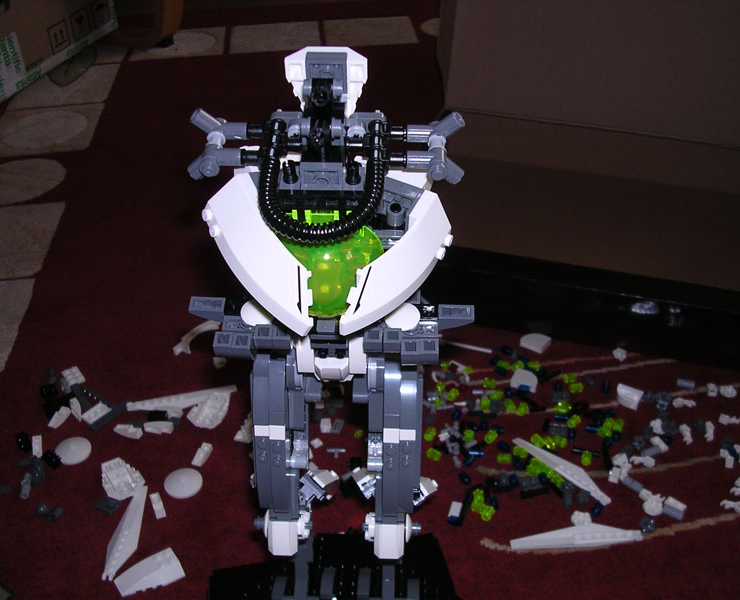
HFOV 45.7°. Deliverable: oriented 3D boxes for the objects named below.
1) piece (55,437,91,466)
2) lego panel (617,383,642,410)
[{"bbox_3d":[-0.256,0.129,0.756,0.032,0.007,0.032,-10,37,-11],"label":"piece"},{"bbox_3d":[0.234,0.087,0.787,0.023,0.011,0.017,15,40,22],"label":"lego panel"}]

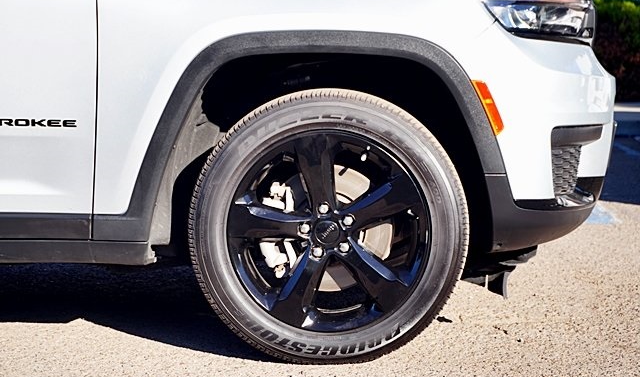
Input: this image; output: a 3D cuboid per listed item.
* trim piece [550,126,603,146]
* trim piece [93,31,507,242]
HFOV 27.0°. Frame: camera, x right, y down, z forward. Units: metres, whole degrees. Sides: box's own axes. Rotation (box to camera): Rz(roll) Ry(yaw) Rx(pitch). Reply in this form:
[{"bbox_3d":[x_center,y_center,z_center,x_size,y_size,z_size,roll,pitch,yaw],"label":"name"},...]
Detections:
[{"bbox_3d":[0.695,-0.142,3.606,0.195,0.062,0.055,-6,9,-39],"label":"trim piece"},{"bbox_3d":[-0.062,-0.132,3.562,1.098,0.561,0.120,1,7,5],"label":"trim piece"}]

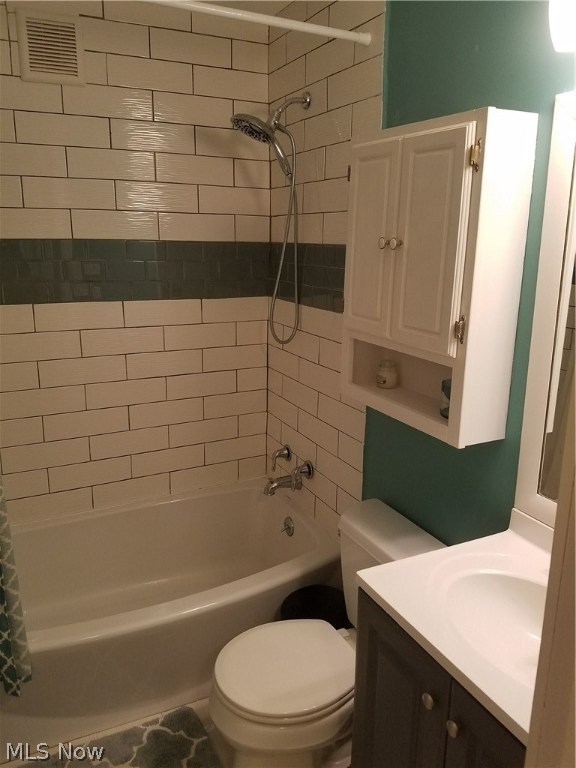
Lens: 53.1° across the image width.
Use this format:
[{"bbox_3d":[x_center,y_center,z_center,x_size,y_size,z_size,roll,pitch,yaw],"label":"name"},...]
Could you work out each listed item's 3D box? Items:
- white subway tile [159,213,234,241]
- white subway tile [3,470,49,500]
[{"bbox_3d":[-0.350,-0.607,2.233,0.304,0.101,0.010,-6,16,-25],"label":"white subway tile"},{"bbox_3d":[-1.033,0.378,2.108,0.302,0.099,0.010,-7,16,-26],"label":"white subway tile"}]

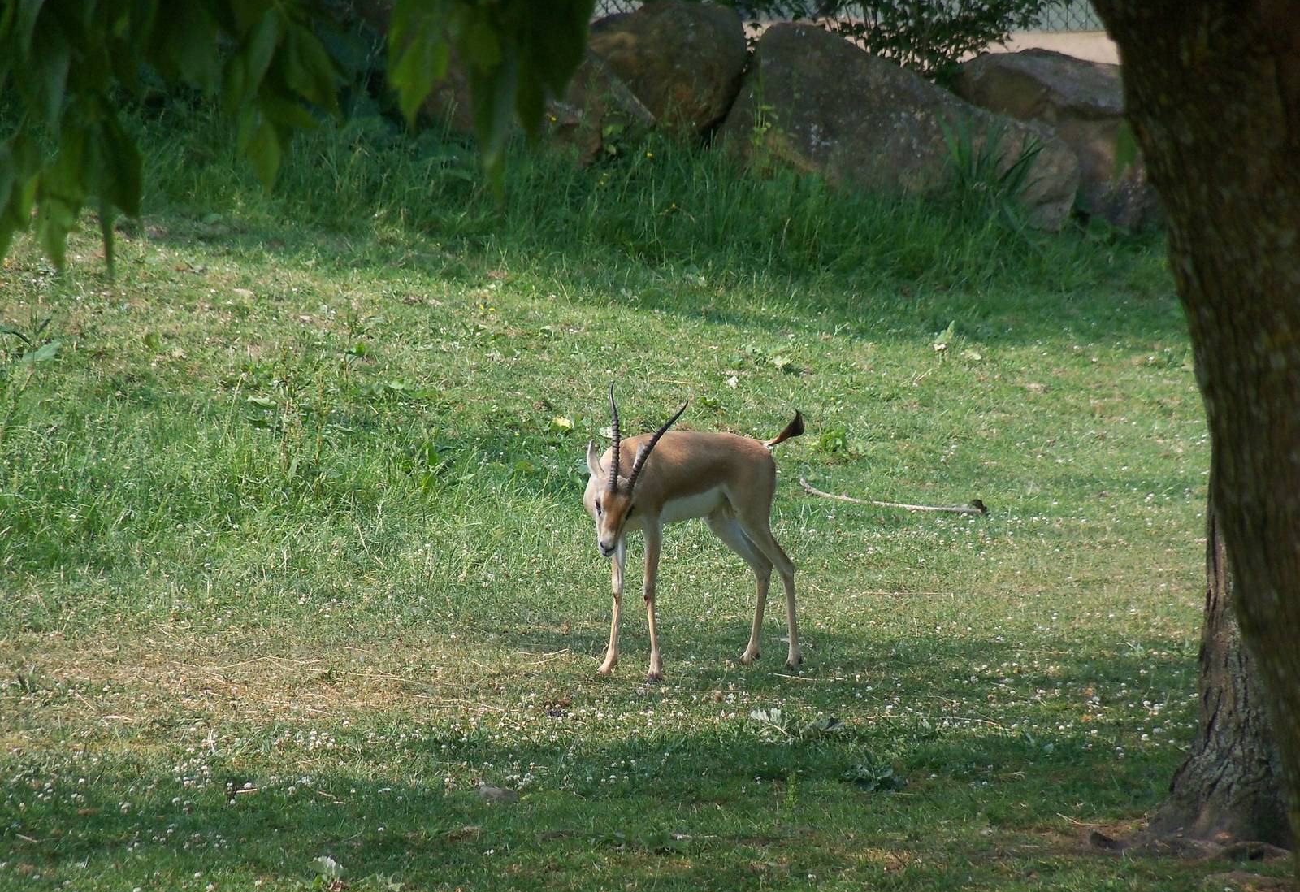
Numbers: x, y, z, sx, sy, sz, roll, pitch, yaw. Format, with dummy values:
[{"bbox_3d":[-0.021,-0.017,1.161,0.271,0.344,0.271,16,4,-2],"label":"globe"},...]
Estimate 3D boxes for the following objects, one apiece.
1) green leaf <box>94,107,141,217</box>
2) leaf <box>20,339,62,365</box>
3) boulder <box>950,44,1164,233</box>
[{"bbox_3d":[-0.526,-0.281,13.000,0.050,0.108,0.040,0,5,0],"label":"green leaf"},{"bbox_3d":[-2.017,-0.311,43.500,0.140,0.080,0.080,0,5,0],"label":"leaf"},{"bbox_3d":[1.603,-1.172,50.300,0.890,0.700,0.700,0,5,0],"label":"boulder"}]

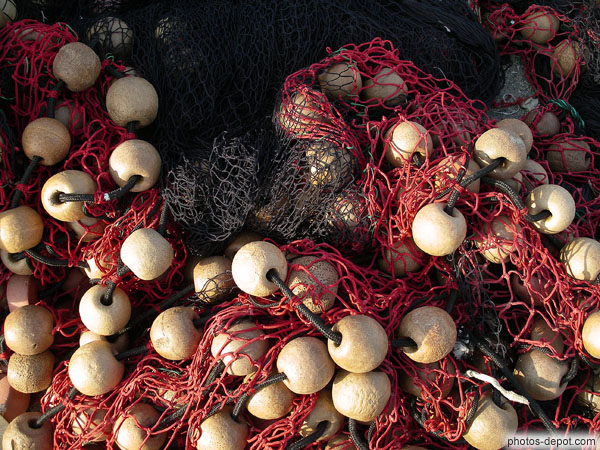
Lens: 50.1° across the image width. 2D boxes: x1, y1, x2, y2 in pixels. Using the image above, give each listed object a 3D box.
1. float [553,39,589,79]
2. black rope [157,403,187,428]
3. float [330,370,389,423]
[{"bbox_3d":[0.676,-0.416,1.603,0.097,0.094,0.097,0,53,0],"label":"float"},{"bbox_3d":[-0.249,0.369,1.238,0.092,0.019,0.017,-39,44,13],"label":"black rope"},{"bbox_3d":[0.116,0.322,1.210,0.110,0.105,0.108,0,45,0],"label":"float"}]

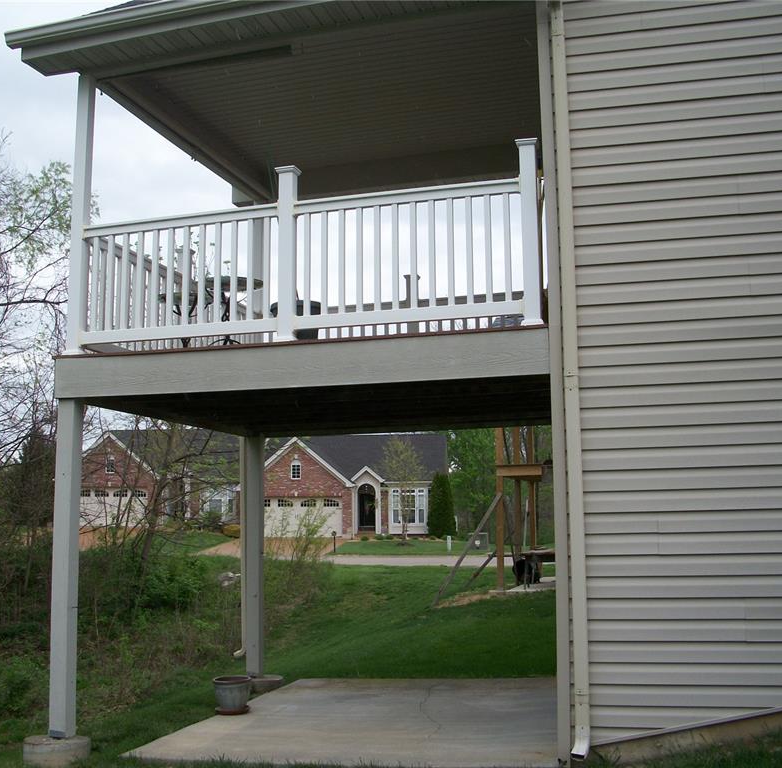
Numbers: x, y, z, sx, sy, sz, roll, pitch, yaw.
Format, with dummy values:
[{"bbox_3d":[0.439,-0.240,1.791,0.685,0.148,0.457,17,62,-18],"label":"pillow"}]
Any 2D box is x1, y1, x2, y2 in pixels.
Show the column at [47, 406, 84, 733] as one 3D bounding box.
[{"bbox_3d":[-2.245,1.253,7.171,0.135,2.341,0.135,-3,-8,15],"label":"column"}]

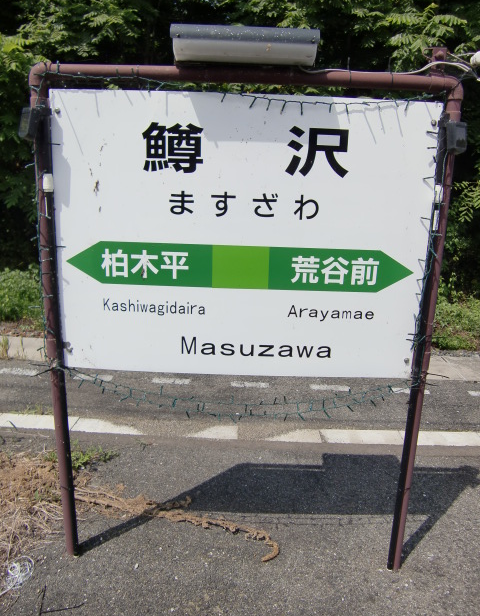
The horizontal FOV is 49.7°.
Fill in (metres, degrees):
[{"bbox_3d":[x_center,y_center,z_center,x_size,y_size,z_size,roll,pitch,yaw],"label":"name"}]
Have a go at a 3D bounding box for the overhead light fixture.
[{"bbox_3d":[0.013,-0.757,1.497,0.412,0.096,0.174,1,16,-1],"label":"overhead light fixture"}]

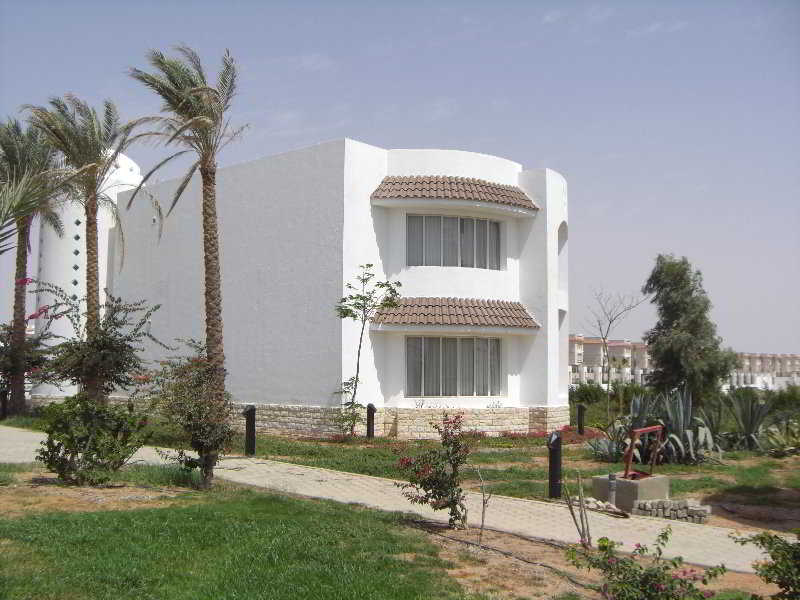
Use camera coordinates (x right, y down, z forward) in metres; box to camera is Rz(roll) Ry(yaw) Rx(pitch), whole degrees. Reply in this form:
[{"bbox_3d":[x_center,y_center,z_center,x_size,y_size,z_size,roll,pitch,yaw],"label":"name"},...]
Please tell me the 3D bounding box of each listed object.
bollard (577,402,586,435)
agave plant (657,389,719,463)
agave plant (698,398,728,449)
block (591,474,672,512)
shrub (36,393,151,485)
[{"bbox_3d":[5.214,3.428,25.300,0.200,0.900,0.200,-2,-5,24],"label":"bollard"},{"bbox_3d":[6.125,2.680,18.823,1.325,1.505,1.325,0,-5,0],"label":"agave plant"},{"bbox_3d":[7.547,3.050,21.249,0.901,1.219,0.901,0,-5,0],"label":"agave plant"},{"bbox_3d":[3.104,2.597,11.888,0.784,0.403,0.700,4,-6,-42],"label":"block"},{"bbox_3d":[-4.547,1.990,13.090,1.590,1.272,1.484,0,-5,0],"label":"shrub"}]

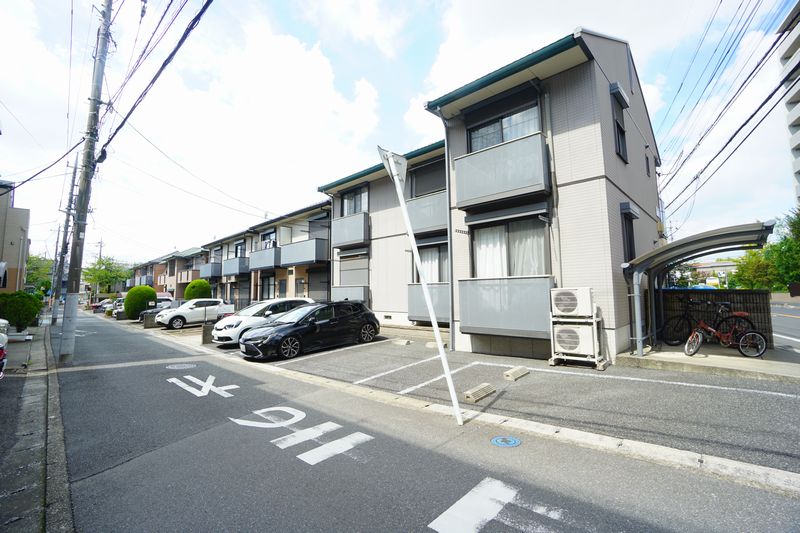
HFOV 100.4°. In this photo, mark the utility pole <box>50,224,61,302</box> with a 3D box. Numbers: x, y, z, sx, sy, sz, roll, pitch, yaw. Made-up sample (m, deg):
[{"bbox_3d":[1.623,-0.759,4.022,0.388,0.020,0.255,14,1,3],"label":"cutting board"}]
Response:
[{"bbox_3d":[-44.794,0.295,43.373,0.380,11.800,0.380,-4,-7,44],"label":"utility pole"}]

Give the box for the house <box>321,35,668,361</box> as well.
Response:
[{"bbox_3d":[2.170,-1.437,12.957,11.550,8.100,8.600,-6,-7,44],"label":"house"}]

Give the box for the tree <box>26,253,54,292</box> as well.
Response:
[{"bbox_3d":[-54.285,2.585,50.237,5.500,8.750,5.500,-6,-7,44],"label":"tree"}]

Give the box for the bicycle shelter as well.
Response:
[{"bbox_3d":[6.050,0.574,6.751,2.090,2.300,2.850,-6,-7,44],"label":"bicycle shelter"}]

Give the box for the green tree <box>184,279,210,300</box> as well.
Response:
[{"bbox_3d":[-14.442,2.419,23.792,1.950,3.130,1.950,-6,-7,44],"label":"green tree"}]

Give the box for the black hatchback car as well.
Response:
[{"bbox_3d":[-2.640,1.850,10.480,4.370,1.460,1.790,2,-6,-44],"label":"black hatchback car"}]

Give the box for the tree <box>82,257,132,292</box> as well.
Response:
[{"bbox_3d":[-48.322,2.839,55.247,8.000,8.960,8.000,-6,-7,44],"label":"tree"}]

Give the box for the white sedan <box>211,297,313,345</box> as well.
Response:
[{"bbox_3d":[-4.820,1.960,12.500,1.700,1.520,4.000,-6,-6,40],"label":"white sedan"}]

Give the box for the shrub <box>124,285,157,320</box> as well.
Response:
[{"bbox_3d":[-21.648,2.972,27.784,2.650,2.940,2.650,-6,-7,44],"label":"shrub"}]

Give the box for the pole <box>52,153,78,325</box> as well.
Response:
[{"bbox_3d":[-25.088,-2.194,25.054,0.380,12.900,0.380,-3,-7,44],"label":"pole"}]

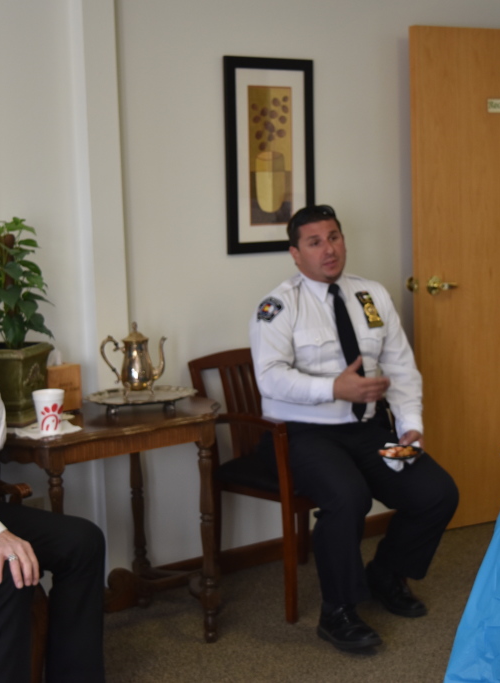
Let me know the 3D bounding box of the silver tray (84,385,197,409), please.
[{"bbox_3d":[-0.341,0.190,4.088,0.345,0.045,0.345,-2,7,0],"label":"silver tray"}]

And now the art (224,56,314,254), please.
[{"bbox_3d":[0.071,-0.677,4.690,0.418,0.700,0.028,-7,8,-38],"label":"art"}]

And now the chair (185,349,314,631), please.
[{"bbox_3d":[0.170,0.456,4.518,0.580,0.840,0.580,-7,8,-38],"label":"chair"}]

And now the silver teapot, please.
[{"bbox_3d":[-0.373,0.061,4.120,0.212,0.245,0.115,-4,7,-17],"label":"silver teapot"}]

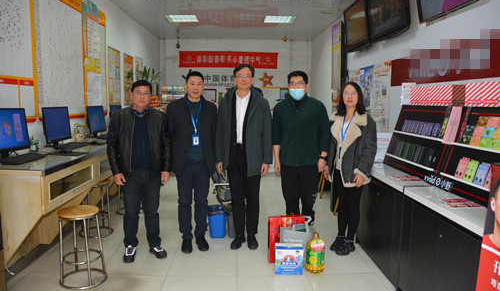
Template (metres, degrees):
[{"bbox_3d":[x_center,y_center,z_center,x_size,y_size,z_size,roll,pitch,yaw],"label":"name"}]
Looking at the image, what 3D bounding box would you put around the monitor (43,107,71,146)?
[{"bbox_3d":[-1.923,-0.178,3.744,0.170,0.390,0.510,0,7,-2],"label":"monitor"}]

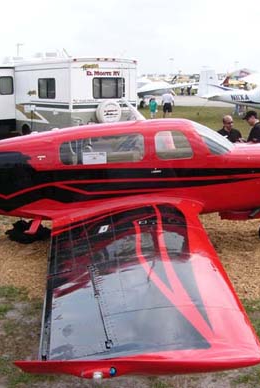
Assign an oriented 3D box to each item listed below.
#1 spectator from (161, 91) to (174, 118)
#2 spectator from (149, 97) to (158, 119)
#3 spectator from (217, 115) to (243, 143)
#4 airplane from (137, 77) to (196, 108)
[{"bbox_3d":[2.470,-5.838,34.140,0.550,1.750,0.350,1,12,6],"label":"spectator"},{"bbox_3d":[1.530,-5.628,33.879,0.480,1.440,0.320,0,12,0],"label":"spectator"},{"bbox_3d":[1.860,-0.555,9.807,0.520,1.800,0.360,-9,15,-36],"label":"spectator"},{"bbox_3d":[0.200,-9.237,45.579,12.000,3.400,9.500,-1,12,-6],"label":"airplane"}]

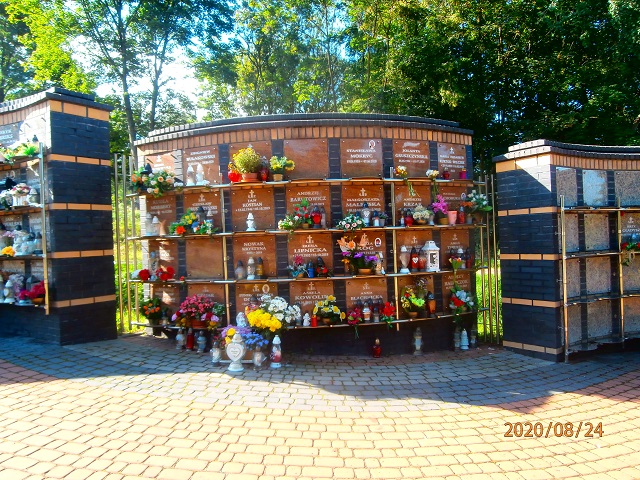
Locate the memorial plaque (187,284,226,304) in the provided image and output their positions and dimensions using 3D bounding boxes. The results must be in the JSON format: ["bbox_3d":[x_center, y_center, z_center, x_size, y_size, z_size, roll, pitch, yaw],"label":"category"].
[{"bbox_3d":[-1.312,0.722,5.349,0.490,0.430,0.025,-2,0,20],"label":"memorial plaque"}]

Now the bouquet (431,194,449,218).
[{"bbox_3d":[1.381,-0.376,5.343,0.190,0.270,0.160,-2,0,-27],"label":"bouquet"}]

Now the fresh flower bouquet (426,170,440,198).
[{"bbox_3d":[1.307,-0.649,5.334,0.134,0.345,0.130,-2,0,-25],"label":"fresh flower bouquet"}]

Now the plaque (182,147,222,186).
[{"bbox_3d":[-1.354,-0.842,5.309,0.482,0.455,0.030,-2,0,20],"label":"plaque"}]

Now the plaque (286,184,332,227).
[{"bbox_3d":[-0.123,-0.368,5.067,0.480,0.445,0.030,-2,0,-1],"label":"plaque"}]

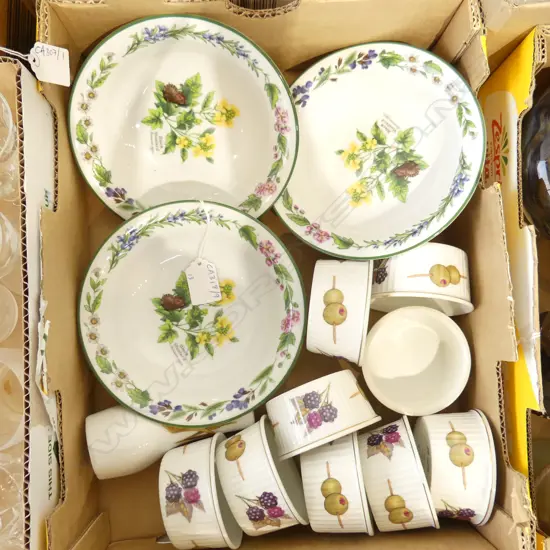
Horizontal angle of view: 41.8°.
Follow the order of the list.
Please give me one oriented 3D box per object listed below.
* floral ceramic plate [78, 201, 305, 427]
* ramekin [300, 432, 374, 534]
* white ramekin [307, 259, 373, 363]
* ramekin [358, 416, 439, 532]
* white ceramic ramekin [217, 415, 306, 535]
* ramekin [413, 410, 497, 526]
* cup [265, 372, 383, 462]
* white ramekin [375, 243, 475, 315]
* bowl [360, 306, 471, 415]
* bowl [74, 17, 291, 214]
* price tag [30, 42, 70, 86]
[{"bbox_3d":[-0.061,0.029,0.552,0.166,0.047,0.166,0,87,-2],"label":"floral ceramic plate"},{"bbox_3d":[0.045,0.150,0.528,0.042,0.085,0.085,-10,90,6],"label":"ramekin"},{"bbox_3d":[0.050,0.025,0.544,0.042,0.085,0.085,7,90,10],"label":"white ramekin"},{"bbox_3d":[0.089,0.150,0.534,0.042,0.085,0.085,-17,90,10],"label":"ramekin"},{"bbox_3d":[-0.010,0.152,0.536,0.042,0.085,0.085,-25,90,7],"label":"white ceramic ramekin"},{"bbox_3d":[0.127,0.139,0.526,0.042,0.085,0.085,2,90,0],"label":"ramekin"},{"bbox_3d":[0.035,0.108,0.561,0.086,0.086,0.043,-23,76,0],"label":"cup"},{"bbox_3d":[0.111,0.004,0.553,0.085,0.085,0.042,7,77,0],"label":"white ramekin"},{"bbox_3d":[0.109,0.068,0.572,0.084,0.043,0.084,0,84,1],"label":"bowl"},{"bbox_3d":[-0.065,-0.111,0.542,0.166,0.047,0.166,2,116,4],"label":"bowl"},{"bbox_3d":[-0.136,-0.127,0.435,0.031,0.001,0.023,-2,94,-37],"label":"price tag"}]

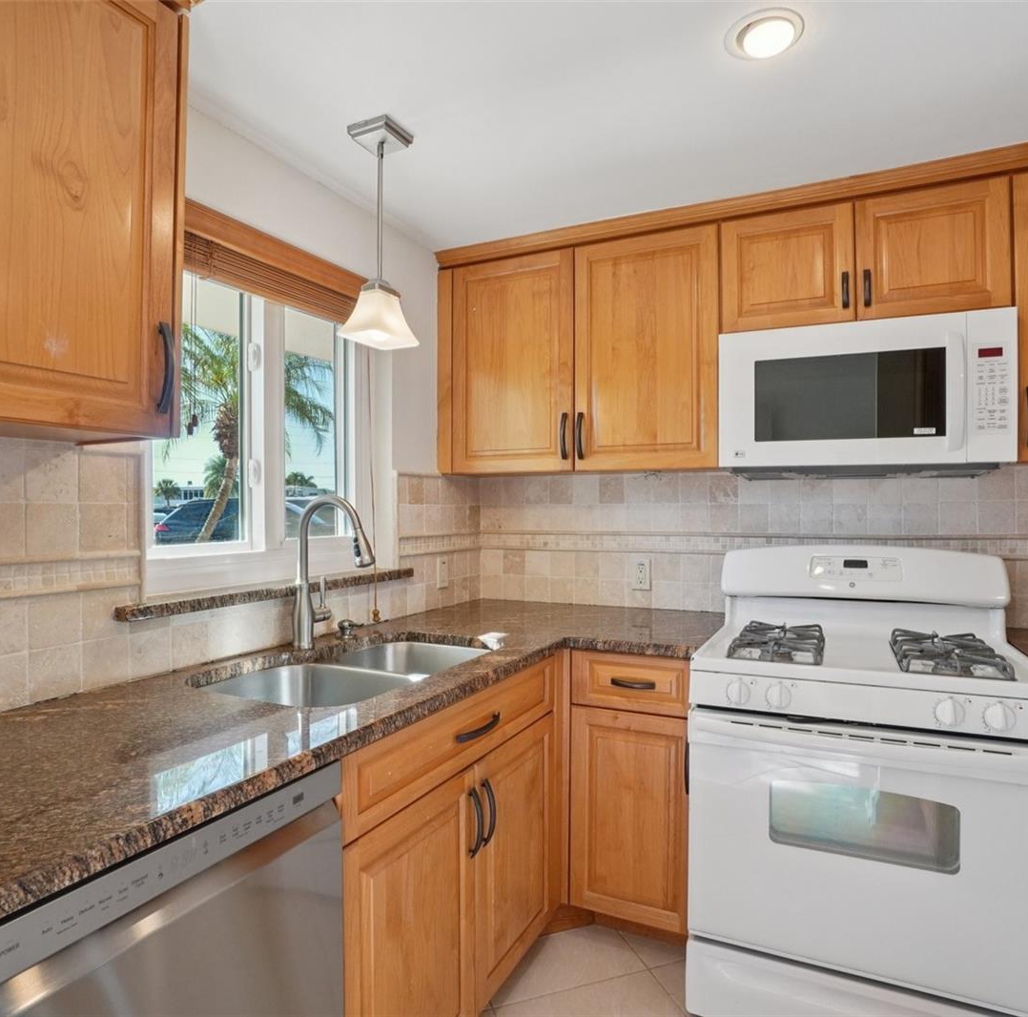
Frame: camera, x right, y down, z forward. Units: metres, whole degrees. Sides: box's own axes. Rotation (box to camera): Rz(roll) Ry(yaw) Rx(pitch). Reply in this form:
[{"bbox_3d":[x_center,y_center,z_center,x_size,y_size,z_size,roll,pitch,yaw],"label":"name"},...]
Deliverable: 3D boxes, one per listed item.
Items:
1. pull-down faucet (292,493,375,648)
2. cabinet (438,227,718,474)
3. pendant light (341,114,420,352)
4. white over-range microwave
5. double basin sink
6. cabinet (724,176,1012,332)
[{"bbox_3d":[-0.457,0.171,1.700,0.280,0.415,0.120,0,0,28],"label":"pull-down faucet"},{"bbox_3d":[0.244,-0.513,2.354,1.002,0.772,0.330,0,0,22],"label":"cabinet"},{"bbox_3d":[-0.333,-0.686,1.602,0.140,0.520,0.140,0,0,28],"label":"pendant light"},{"bbox_3d":[1.058,-0.326,1.997,0.757,0.424,0.385,0,0,22],"label":"white over-range microwave"},{"bbox_3d":[-0.354,0.505,1.575,0.430,0.200,0.740,0,0,28],"label":"double basin sink"},{"bbox_3d":[1.066,-0.722,2.024,0.761,0.357,0.330,0,0,22],"label":"cabinet"}]

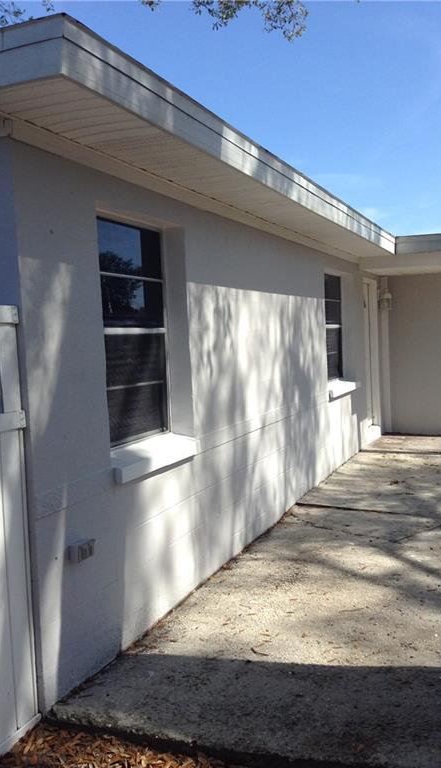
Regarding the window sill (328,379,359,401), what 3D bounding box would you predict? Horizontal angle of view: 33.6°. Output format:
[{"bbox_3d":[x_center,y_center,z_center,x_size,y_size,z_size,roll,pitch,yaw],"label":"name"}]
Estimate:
[{"bbox_3d":[1.297,0.045,8.041,0.192,0.117,1.254,-1,4,22],"label":"window sill"}]

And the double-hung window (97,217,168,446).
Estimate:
[{"bbox_3d":[-0.514,-0.280,3.978,0.073,1.190,0.911,-1,4,22],"label":"double-hung window"}]

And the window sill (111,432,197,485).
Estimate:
[{"bbox_3d":[-0.381,0.388,3.969,0.192,0.117,0.937,-1,4,22],"label":"window sill"}]

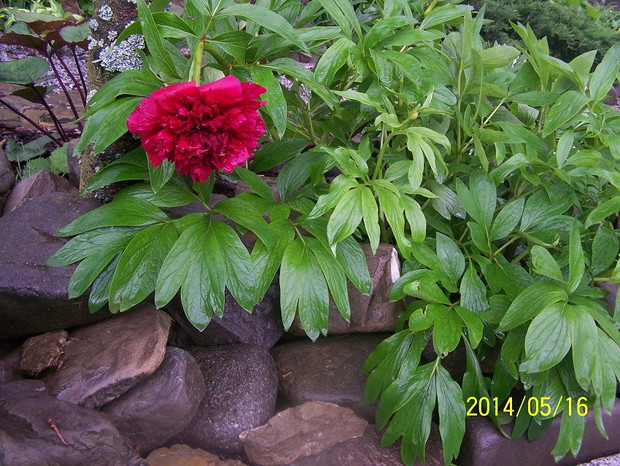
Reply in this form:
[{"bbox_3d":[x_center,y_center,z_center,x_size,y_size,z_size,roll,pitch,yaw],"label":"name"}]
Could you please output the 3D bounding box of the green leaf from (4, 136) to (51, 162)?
[{"bbox_3d":[-0.539,-0.160,1.300,0.075,0.022,0.085,-15,34,-32],"label":"green leaf"}]

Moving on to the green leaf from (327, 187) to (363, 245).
[{"bbox_3d":[0.039,-0.021,0.755,0.029,0.014,0.079,25,71,16],"label":"green leaf"}]

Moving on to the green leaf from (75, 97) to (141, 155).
[{"bbox_3d":[-0.236,-0.129,0.820,0.098,0.020,0.042,-40,53,-12],"label":"green leaf"}]

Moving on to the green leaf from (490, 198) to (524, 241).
[{"bbox_3d":[0.273,-0.018,0.940,0.033,0.014,0.082,40,76,6],"label":"green leaf"}]

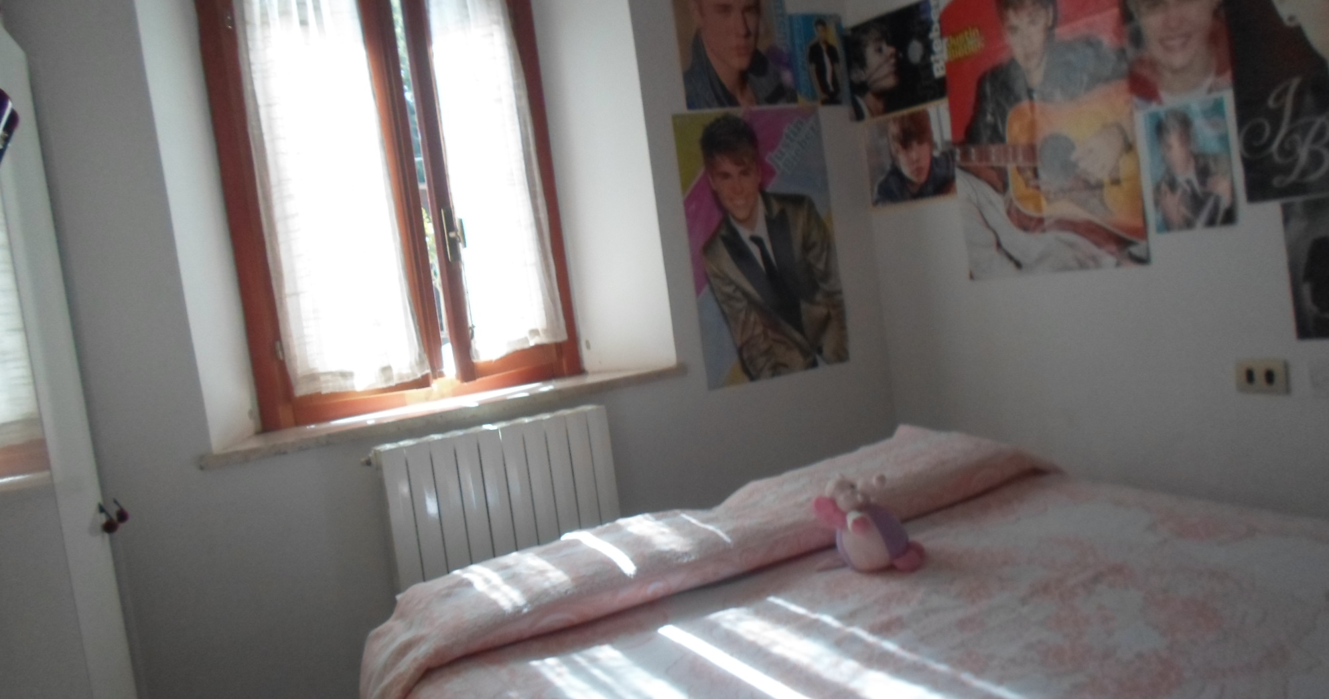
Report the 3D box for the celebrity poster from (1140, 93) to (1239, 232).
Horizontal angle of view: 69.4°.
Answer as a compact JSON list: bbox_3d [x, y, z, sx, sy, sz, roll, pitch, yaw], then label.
[{"bbox_3d":[1.265,-0.443,2.317,0.010,0.308,0.227,-10,5,-27],"label":"celebrity poster"}]

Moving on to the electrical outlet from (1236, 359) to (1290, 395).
[{"bbox_3d":[1.390,0.065,2.239,0.015,0.078,0.120,-10,5,-27],"label":"electrical outlet"}]

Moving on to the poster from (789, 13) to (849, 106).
[{"bbox_3d":[0.524,-0.977,3.232,0.206,0.303,0.010,-10,5,-25],"label":"poster"}]

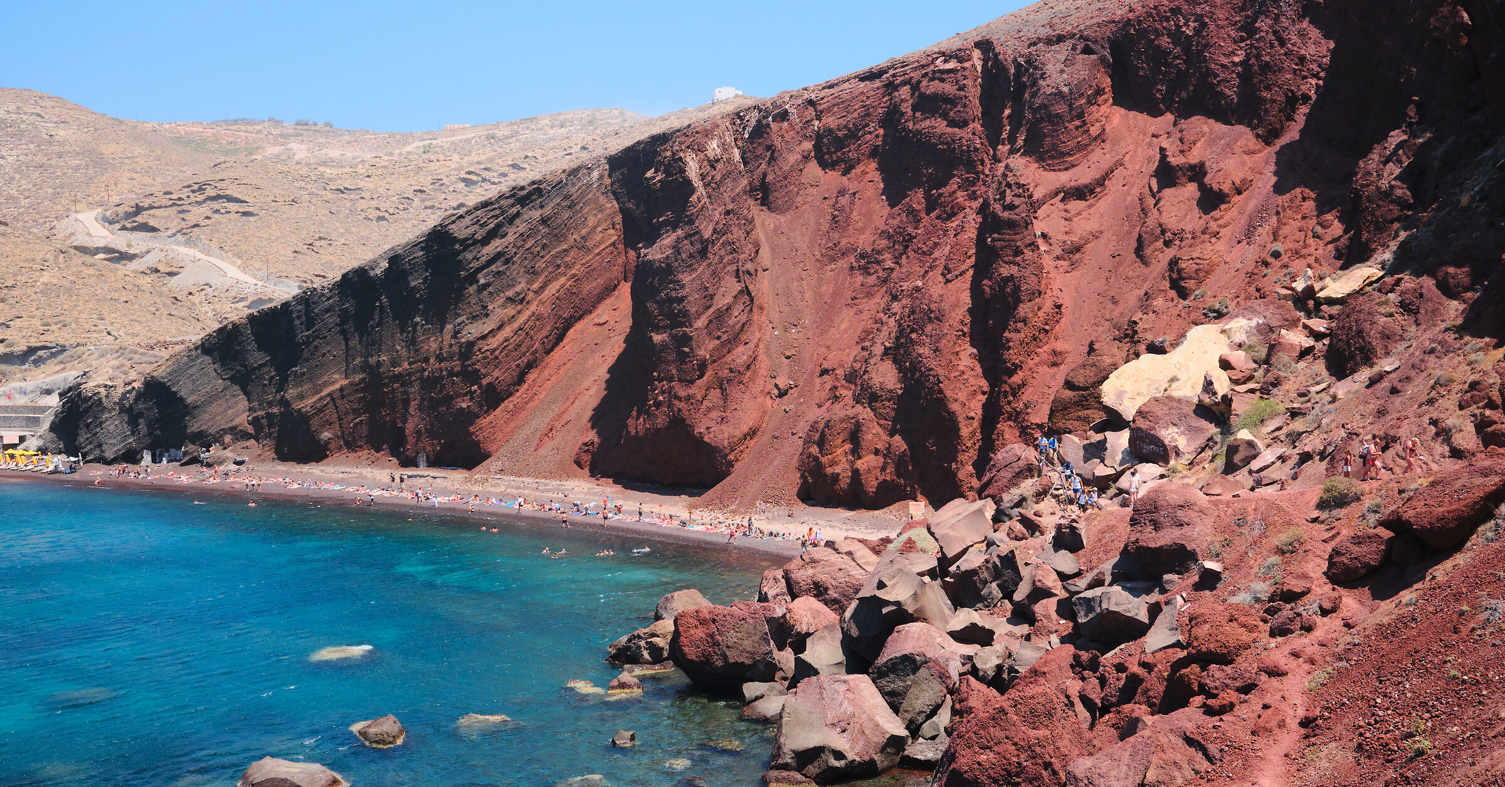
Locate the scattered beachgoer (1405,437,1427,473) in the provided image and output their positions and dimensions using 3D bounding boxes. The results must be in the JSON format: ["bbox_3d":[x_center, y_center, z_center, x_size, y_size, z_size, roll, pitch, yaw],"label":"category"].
[{"bbox_3d":[26.017,2.473,57.500,0.850,1.470,0.500,0,1,16],"label":"scattered beachgoer"}]

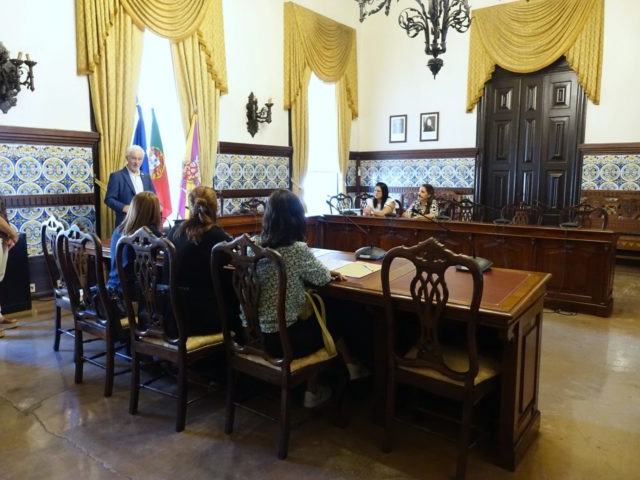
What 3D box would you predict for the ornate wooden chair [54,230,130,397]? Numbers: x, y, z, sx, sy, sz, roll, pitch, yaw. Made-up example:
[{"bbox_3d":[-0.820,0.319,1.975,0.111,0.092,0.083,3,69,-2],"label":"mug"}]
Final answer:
[{"bbox_3d":[-1.383,0.419,3.324,0.540,1.110,0.550,5,9,34],"label":"ornate wooden chair"}]

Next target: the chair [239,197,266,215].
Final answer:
[{"bbox_3d":[-0.809,-0.093,7.251,0.540,1.110,0.540,5,9,33],"label":"chair"}]

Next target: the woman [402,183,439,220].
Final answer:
[{"bbox_3d":[1.352,-0.087,6.505,0.500,1.300,0.720,4,8,25],"label":"woman"}]

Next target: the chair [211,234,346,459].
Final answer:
[{"bbox_3d":[-0.222,0.510,2.647,0.530,1.130,0.510,6,9,35],"label":"chair"}]

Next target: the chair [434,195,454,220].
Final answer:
[{"bbox_3d":[1.678,-0.058,6.984,0.530,1.120,0.520,6,10,37],"label":"chair"}]

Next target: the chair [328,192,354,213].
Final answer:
[{"bbox_3d":[0.233,-0.251,8.406,0.530,1.120,0.520,6,10,37],"label":"chair"}]

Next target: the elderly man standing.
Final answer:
[{"bbox_3d":[-1.914,-0.099,4.912,0.360,1.730,0.540,8,11,44],"label":"elderly man standing"}]

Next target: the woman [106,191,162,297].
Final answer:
[{"bbox_3d":[-1.226,0.296,3.500,0.500,1.310,0.750,5,9,33],"label":"woman"}]

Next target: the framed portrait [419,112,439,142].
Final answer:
[{"bbox_3d":[2.142,-2.199,9.371,0.385,0.540,0.030,6,9,37],"label":"framed portrait"}]

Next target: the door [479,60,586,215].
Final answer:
[{"bbox_3d":[3.627,-1.399,8.464,1.800,3.400,0.200,6,10,37],"label":"door"}]

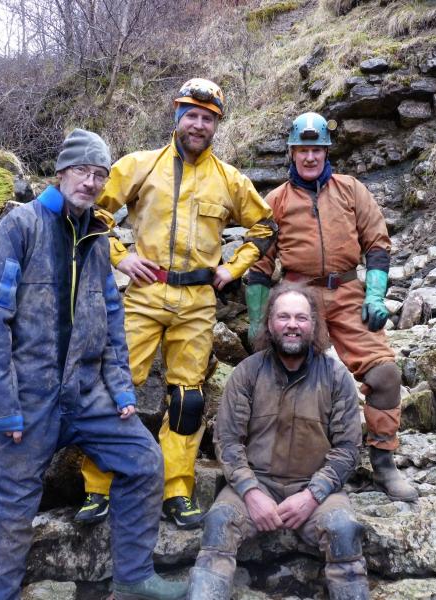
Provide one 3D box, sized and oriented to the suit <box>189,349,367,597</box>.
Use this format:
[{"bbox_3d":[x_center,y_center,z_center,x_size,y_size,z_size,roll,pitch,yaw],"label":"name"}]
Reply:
[{"bbox_3d":[0.200,0.570,2.220,0.580,0.830,0.600,0,2,7],"label":"suit"}]

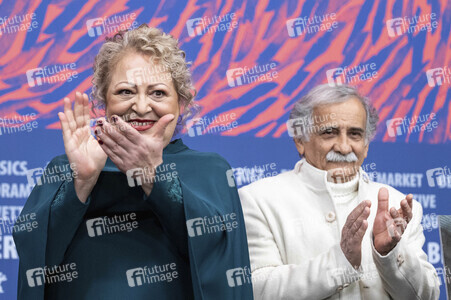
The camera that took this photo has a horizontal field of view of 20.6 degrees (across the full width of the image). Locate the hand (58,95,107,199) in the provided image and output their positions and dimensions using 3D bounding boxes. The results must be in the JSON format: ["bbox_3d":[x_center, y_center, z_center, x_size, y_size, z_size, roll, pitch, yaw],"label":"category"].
[{"bbox_3d":[-0.257,-0.004,2.240,0.090,0.190,0.060,-1,-4,-40],"label":"hand"}]

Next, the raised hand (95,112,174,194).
[{"bbox_3d":[-0.157,0.003,2.230,0.125,0.170,0.070,-30,-6,-35],"label":"raised hand"}]

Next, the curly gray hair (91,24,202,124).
[{"bbox_3d":[-0.163,-0.151,2.510,0.212,0.205,0.215,2,-3,-3],"label":"curly gray hair"}]

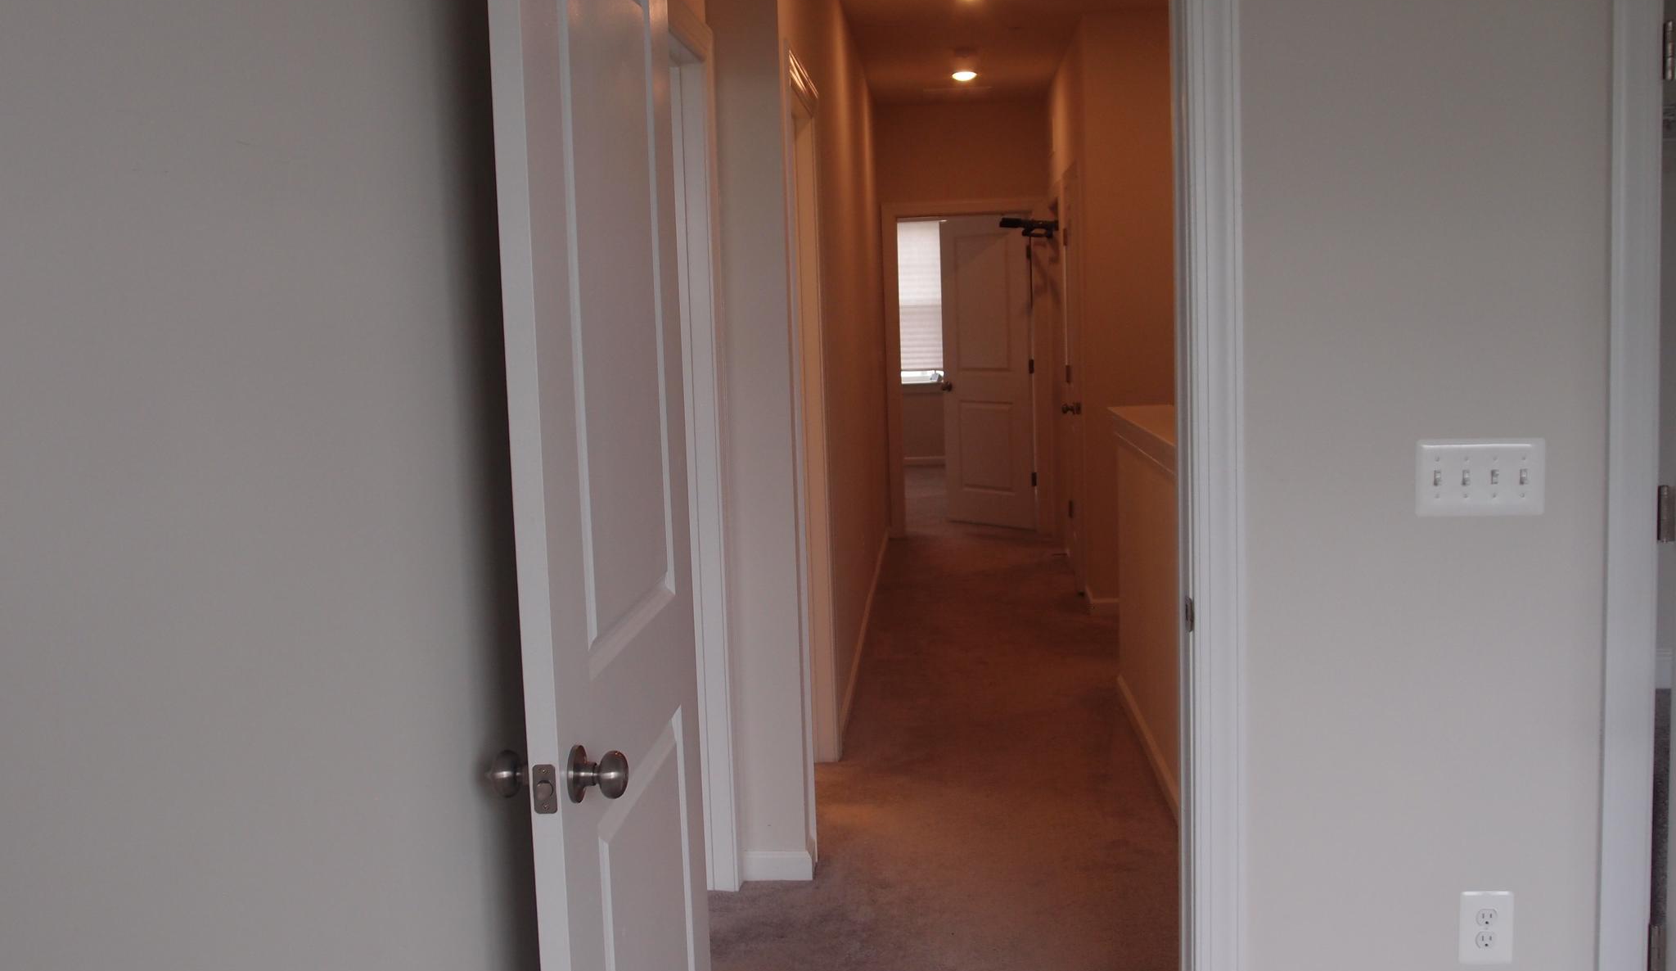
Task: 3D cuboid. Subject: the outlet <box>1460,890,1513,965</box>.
[{"bbox_3d":[1.081,0.736,2.582,0.086,0.125,0.008,-1,5,3],"label":"outlet"}]

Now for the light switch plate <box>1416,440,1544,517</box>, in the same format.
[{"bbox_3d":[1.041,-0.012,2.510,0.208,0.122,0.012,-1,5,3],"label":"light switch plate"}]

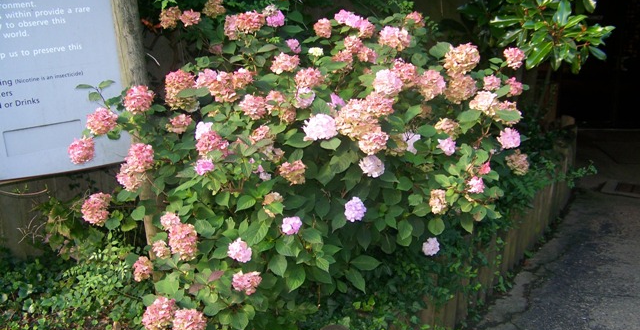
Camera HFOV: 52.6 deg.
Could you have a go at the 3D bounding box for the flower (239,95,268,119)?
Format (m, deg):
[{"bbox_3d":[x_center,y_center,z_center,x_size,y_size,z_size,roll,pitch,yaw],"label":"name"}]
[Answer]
[{"bbox_3d":[-0.278,-0.244,2.700,0.121,0.100,0.099,-2,19,-6],"label":"flower"}]

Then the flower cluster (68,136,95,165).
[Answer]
[{"bbox_3d":[-0.903,-0.059,2.450,0.096,0.103,0.093,0,20,0],"label":"flower cluster"}]

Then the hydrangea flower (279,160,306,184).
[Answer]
[{"bbox_3d":[-0.099,0.023,2.330,0.098,0.080,0.089,-3,18,-2],"label":"hydrangea flower"}]

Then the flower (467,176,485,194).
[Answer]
[{"bbox_3d":[0.673,0.084,2.800,0.078,0.078,0.078,3,21,14],"label":"flower"}]

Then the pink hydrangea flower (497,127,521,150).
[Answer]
[{"bbox_3d":[0.893,-0.125,3.050,0.113,0.104,0.108,4,21,16],"label":"pink hydrangea flower"}]

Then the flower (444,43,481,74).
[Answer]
[{"bbox_3d":[0.606,-0.453,2.750,0.148,0.124,0.141,0,20,0],"label":"flower"}]

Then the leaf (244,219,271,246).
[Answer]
[{"bbox_3d":[-0.232,0.250,2.400,0.096,0.092,0.060,-3,15,-6],"label":"leaf"}]

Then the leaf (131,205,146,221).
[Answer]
[{"bbox_3d":[-0.673,0.180,2.400,0.056,0.050,0.045,-8,19,-16],"label":"leaf"}]

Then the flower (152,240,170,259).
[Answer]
[{"bbox_3d":[-0.612,0.327,2.500,0.068,0.071,0.062,-5,19,-14],"label":"flower"}]

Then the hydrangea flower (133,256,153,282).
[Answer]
[{"bbox_3d":[-0.658,0.384,2.400,0.072,0.093,0.078,0,20,0],"label":"hydrangea flower"}]

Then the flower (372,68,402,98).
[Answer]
[{"bbox_3d":[0.269,-0.325,2.580,0.116,0.104,0.110,0,18,6],"label":"flower"}]

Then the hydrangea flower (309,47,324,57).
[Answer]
[{"bbox_3d":[-0.016,-0.504,2.900,0.072,0.042,0.065,-1,15,0],"label":"hydrangea flower"}]

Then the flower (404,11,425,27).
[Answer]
[{"bbox_3d":[0.470,-0.717,3.200,0.104,0.084,0.093,1,20,8],"label":"flower"}]

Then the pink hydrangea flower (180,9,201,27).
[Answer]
[{"bbox_3d":[-0.524,-0.593,2.620,0.080,0.068,0.080,-6,21,-10],"label":"pink hydrangea flower"}]

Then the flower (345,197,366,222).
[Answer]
[{"bbox_3d":[0.134,0.169,2.450,0.083,0.082,0.080,-1,15,3],"label":"flower"}]

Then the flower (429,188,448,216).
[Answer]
[{"bbox_3d":[0.458,0.145,2.500,0.075,0.093,0.084,1,18,10],"label":"flower"}]

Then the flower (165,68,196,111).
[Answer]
[{"bbox_3d":[-0.614,-0.328,2.850,0.141,0.178,0.130,-5,15,-12],"label":"flower"}]

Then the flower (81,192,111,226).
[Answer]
[{"bbox_3d":[-0.850,0.165,2.450,0.110,0.125,0.108,0,20,0],"label":"flower"}]

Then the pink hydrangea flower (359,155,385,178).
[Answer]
[{"bbox_3d":[0.207,0.006,2.600,0.104,0.088,0.096,0,20,5],"label":"pink hydrangea flower"}]

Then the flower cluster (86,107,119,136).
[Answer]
[{"bbox_3d":[-0.907,-0.181,2.700,0.130,0.107,0.106,-6,20,-18],"label":"flower cluster"}]

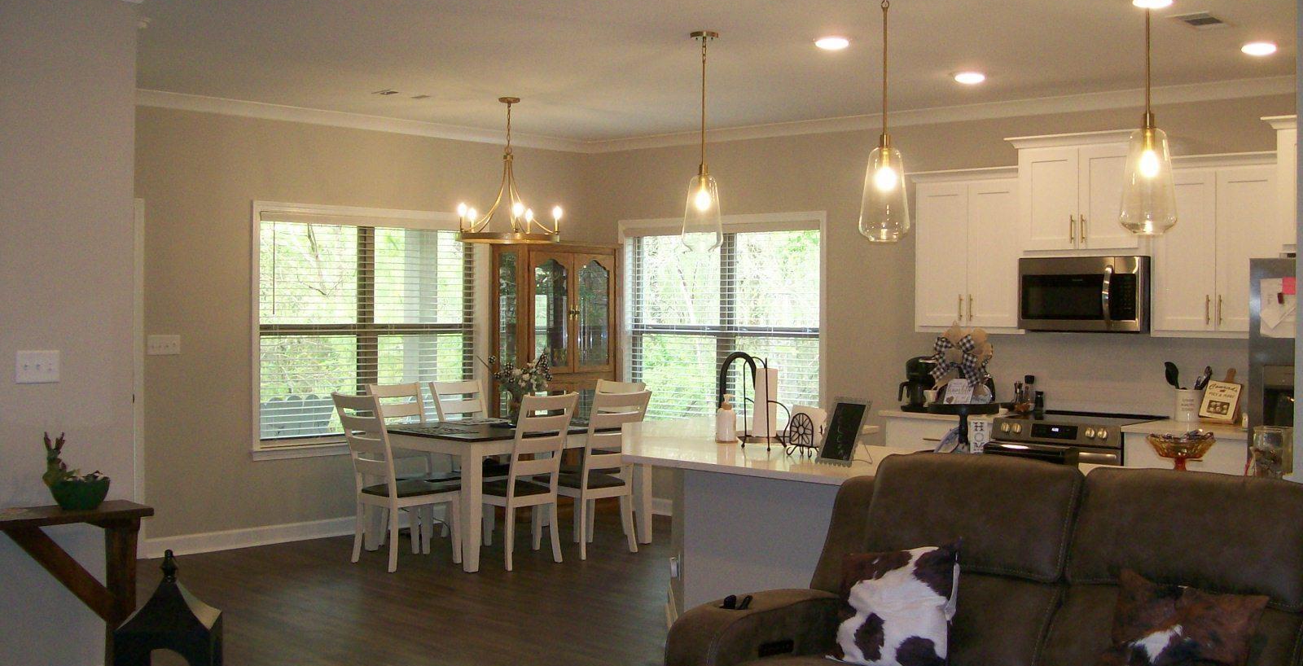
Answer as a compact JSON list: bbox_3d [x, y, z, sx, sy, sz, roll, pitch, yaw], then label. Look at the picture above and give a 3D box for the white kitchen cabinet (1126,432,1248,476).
[{"bbox_3d":[3.095,0.990,7.502,0.692,0.912,0.583,1,1,42],"label":"white kitchen cabinet"}]

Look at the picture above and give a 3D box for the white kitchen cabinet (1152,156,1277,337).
[{"bbox_3d":[2.923,-0.437,6.831,0.700,0.920,0.340,1,1,43],"label":"white kitchen cabinet"}]

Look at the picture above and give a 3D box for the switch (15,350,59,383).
[{"bbox_3d":[-2.403,0.133,5.319,0.164,0.126,0.014,0,1,-42],"label":"switch"}]

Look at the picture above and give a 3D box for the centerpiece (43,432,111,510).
[{"bbox_3d":[-2.146,0.514,5.070,0.250,0.290,0.220,0,1,-37],"label":"centerpiece"}]

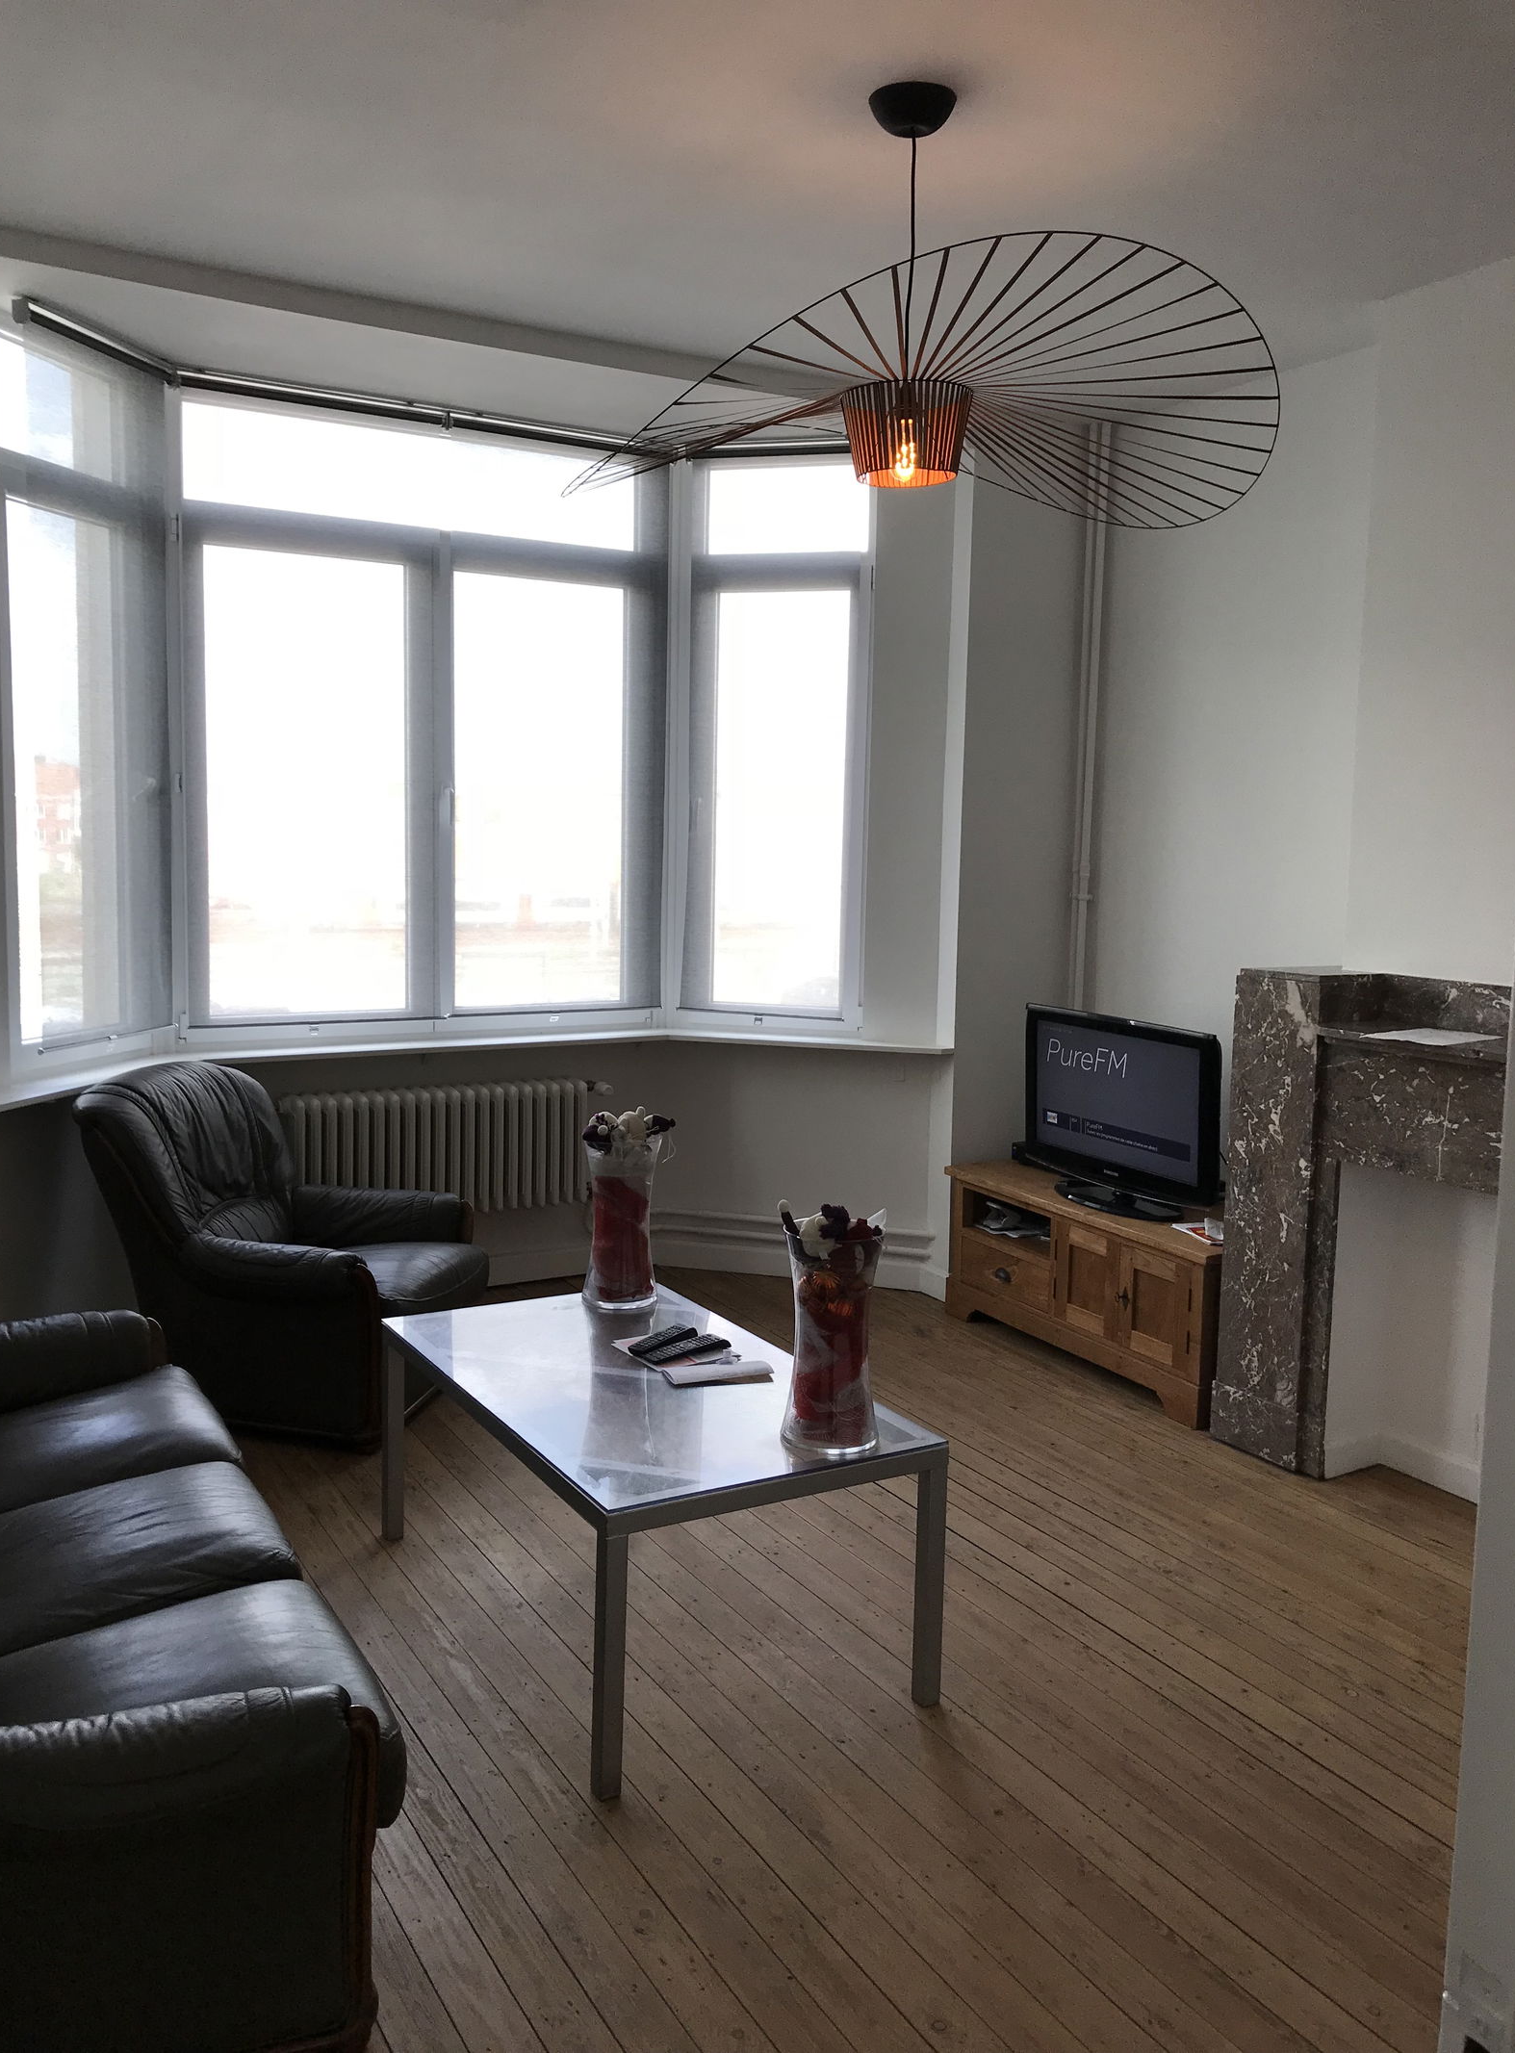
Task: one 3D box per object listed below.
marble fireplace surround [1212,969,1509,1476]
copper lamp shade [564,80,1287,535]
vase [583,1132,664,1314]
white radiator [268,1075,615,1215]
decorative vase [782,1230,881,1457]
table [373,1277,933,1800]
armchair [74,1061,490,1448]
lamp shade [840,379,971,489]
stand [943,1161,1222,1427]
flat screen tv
[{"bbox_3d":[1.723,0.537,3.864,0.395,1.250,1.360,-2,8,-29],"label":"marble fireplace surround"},{"bbox_3d":[0.288,-1.385,3.201,1.380,0.765,1.380,-2,8,-29],"label":"copper lamp shade"},{"bbox_3d":[-0.312,0.439,3.803,0.180,0.379,0.180,1,7,0],"label":"vase"},{"bbox_3d":[-1.035,0.397,5.447,1.030,0.430,0.165,-2,8,-29],"label":"white radiator"},{"bbox_3d":[0.134,0.549,2.937,0.180,0.377,0.180,1,7,0],"label":"decorative vase"},{"bbox_3d":[-0.246,0.935,3.323,0.673,0.495,1.175,-2,8,-29],"label":"table"},{"bbox_3d":[-1.267,0.556,4.585,0.900,0.915,0.800,3,7,14],"label":"armchair"},{"bbox_3d":[0.290,-1.145,3.228,0.256,0.155,0.256,1,7,0],"label":"lamp shade"},{"bbox_3d":[1.087,0.777,5.066,0.480,0.470,1.230,-2,8,-29],"label":"stand"},{"bbox_3d":[1.072,0.257,5.043,0.240,0.562,0.815,-2,8,-29],"label":"flat screen tv"}]

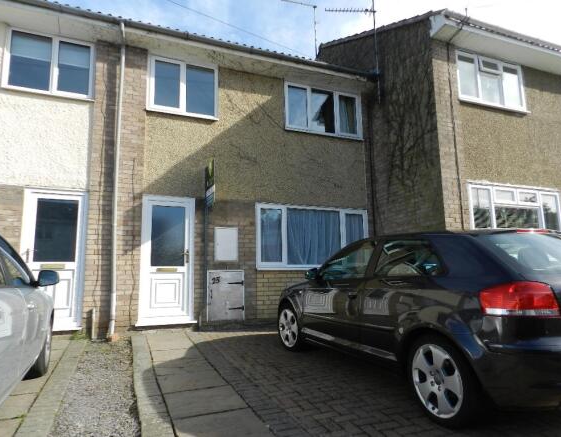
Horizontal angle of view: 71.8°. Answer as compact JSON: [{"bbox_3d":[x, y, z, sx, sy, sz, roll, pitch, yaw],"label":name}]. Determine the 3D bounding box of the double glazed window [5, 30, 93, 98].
[{"bbox_3d":[-3.568,-2.390,6.039,1.203,0.980,0.120,2,-10,-21],"label":"double glazed window"}]

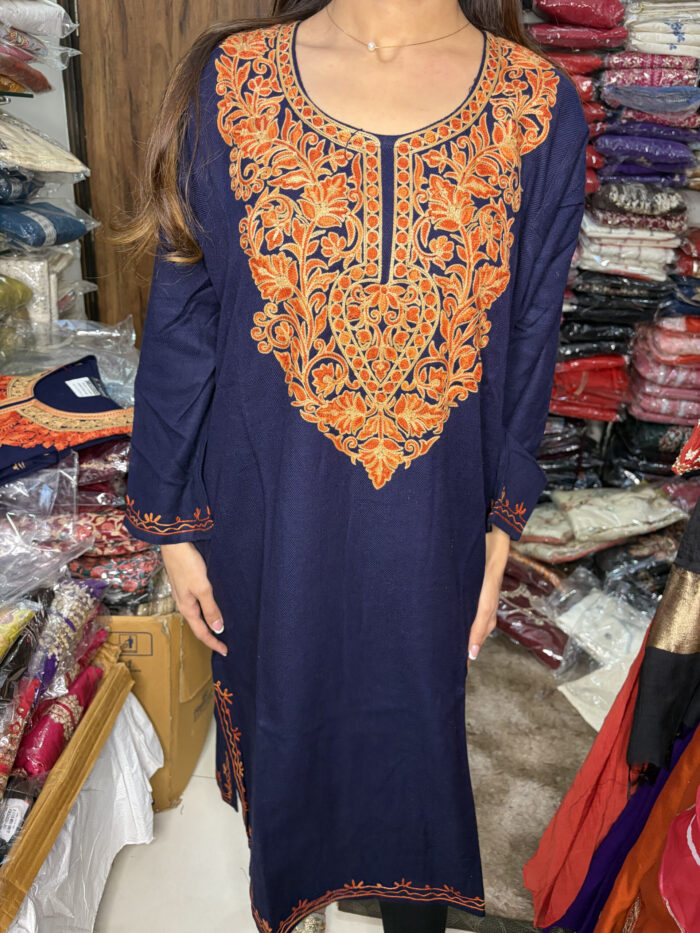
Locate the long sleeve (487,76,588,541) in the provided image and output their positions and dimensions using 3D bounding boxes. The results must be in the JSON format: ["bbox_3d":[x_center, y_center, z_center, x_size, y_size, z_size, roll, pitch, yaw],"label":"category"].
[{"bbox_3d":[0.230,-0.180,0.874,0.110,0.560,0.150,1,13,0],"label":"long sleeve"}]

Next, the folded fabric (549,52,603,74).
[{"bbox_3d":[0.535,-1.068,1.925,0.250,0.052,0.310,0,16,0],"label":"folded fabric"}]

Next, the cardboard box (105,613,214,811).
[{"bbox_3d":[-0.500,0.425,1.519,0.340,0.410,0.360,0,16,0],"label":"cardboard box"}]

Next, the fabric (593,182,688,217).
[{"bbox_3d":[0.777,-0.753,2.012,0.255,0.070,0.310,0,16,0],"label":"fabric"}]

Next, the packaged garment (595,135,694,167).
[{"bbox_3d":[0.776,-0.871,1.979,0.260,0.065,0.310,0,16,0],"label":"packaged garment"}]

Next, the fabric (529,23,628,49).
[{"bbox_3d":[0.579,-1.129,1.908,0.255,0.055,0.310,0,16,0],"label":"fabric"}]

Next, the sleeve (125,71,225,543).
[{"bbox_3d":[-0.208,-0.177,0.864,0.125,0.560,0.145,7,15,-2],"label":"sleeve"}]

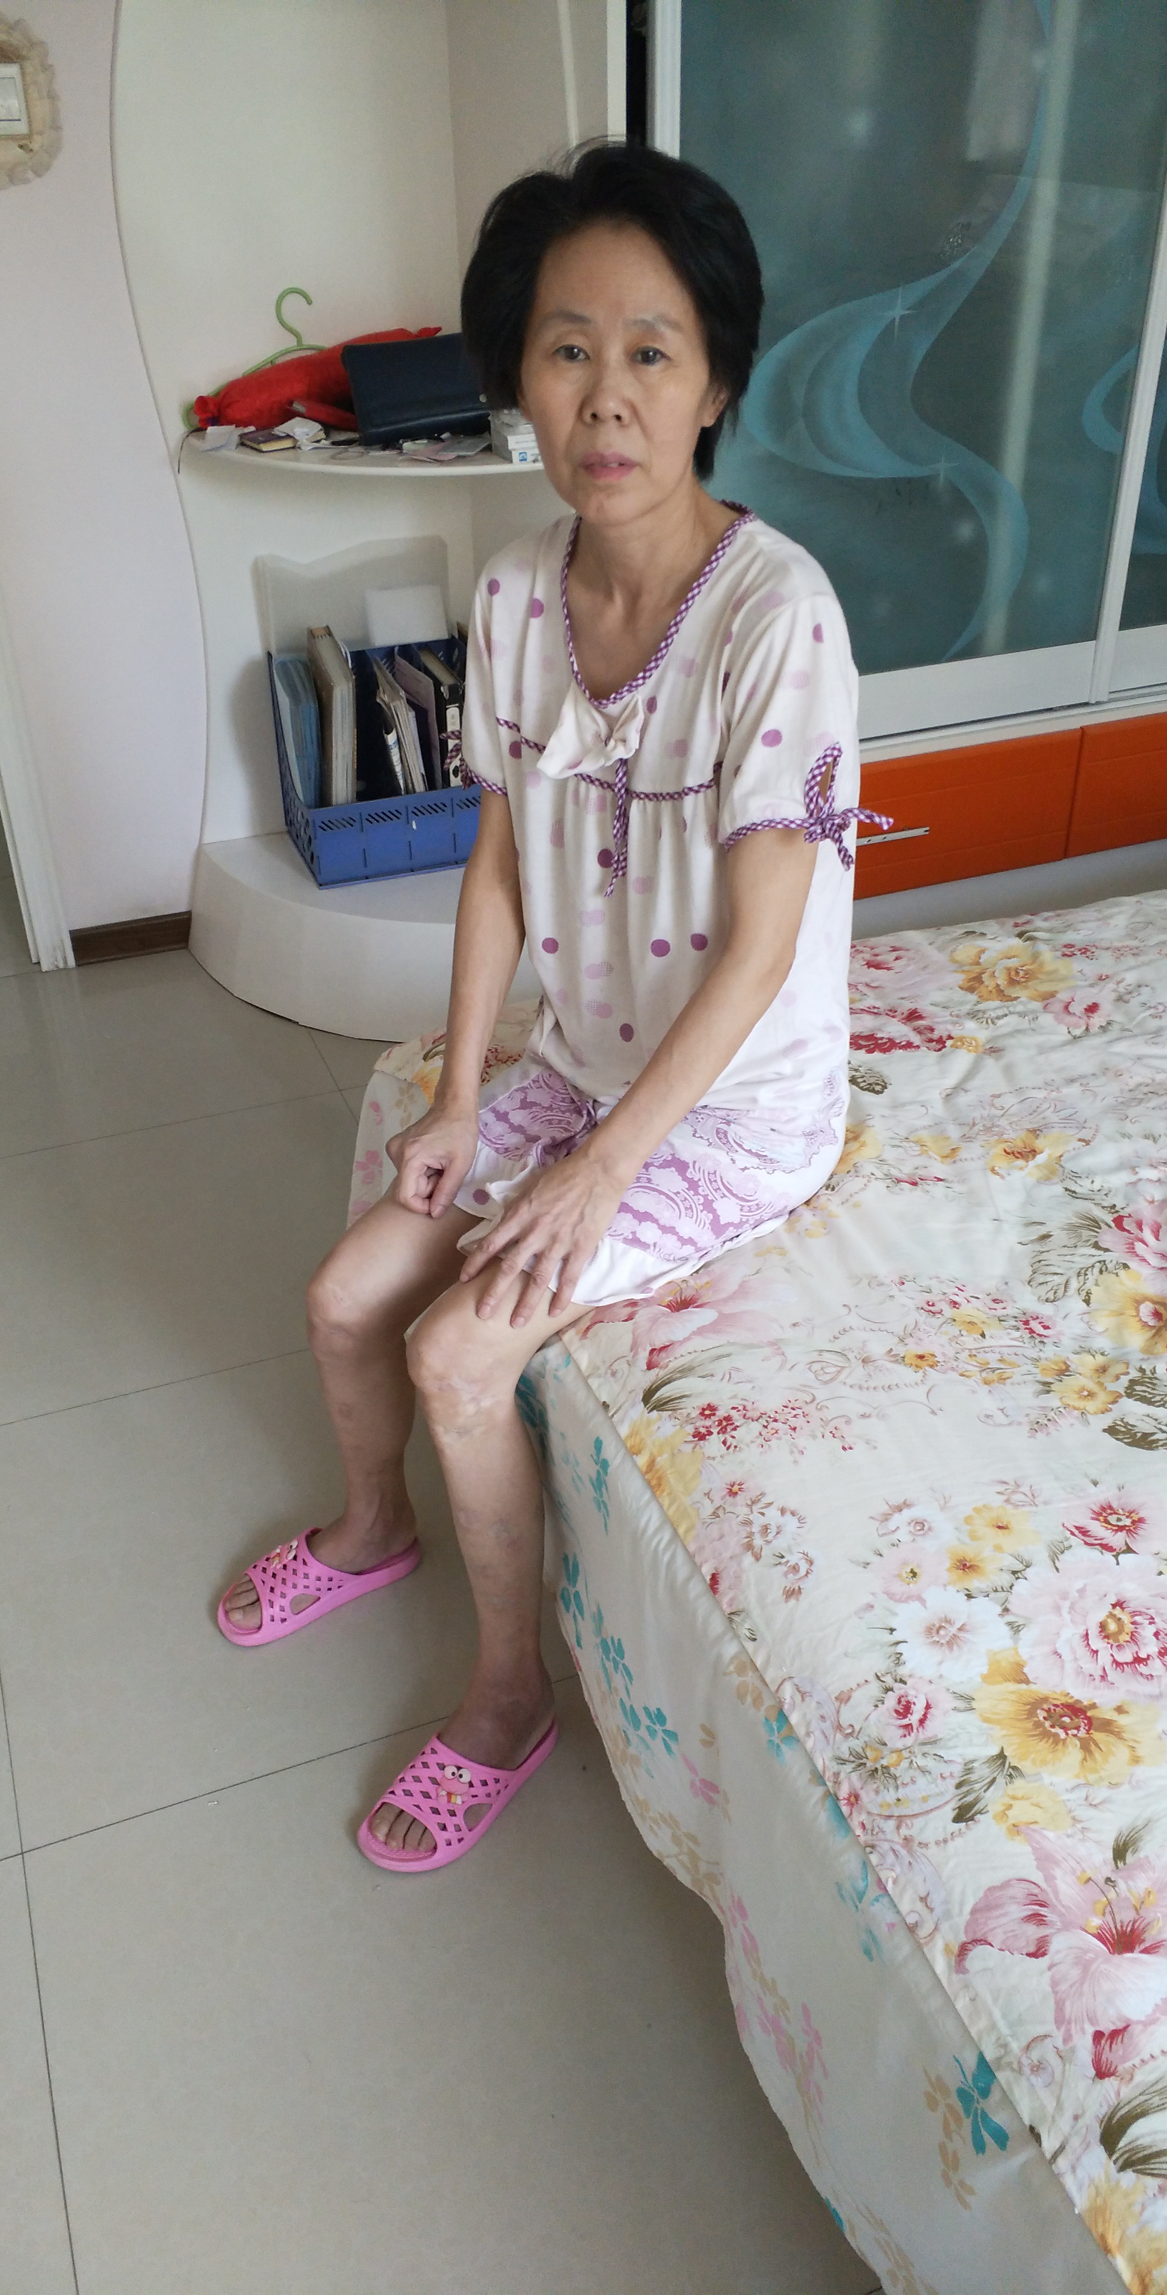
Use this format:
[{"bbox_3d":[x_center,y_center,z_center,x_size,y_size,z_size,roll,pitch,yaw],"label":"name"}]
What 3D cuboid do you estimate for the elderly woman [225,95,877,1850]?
[{"bbox_3d":[-0.078,-0.090,1.320,0.470,1.330,0.700,26,40,37],"label":"elderly woman"}]

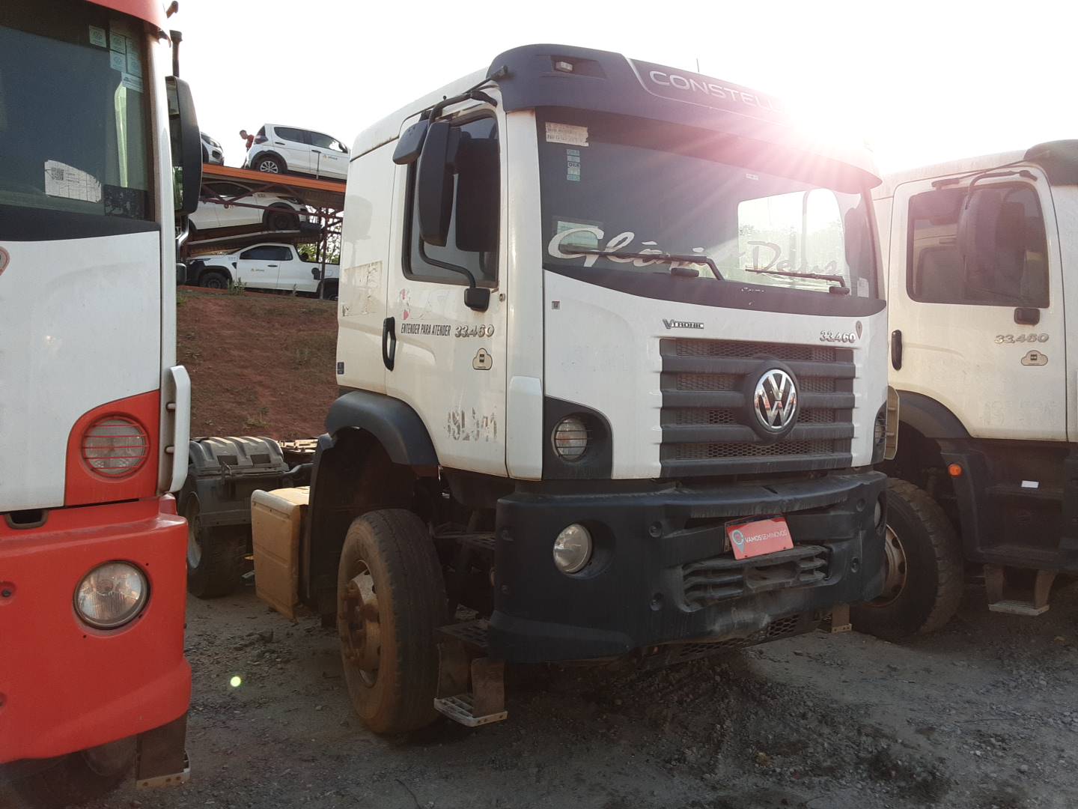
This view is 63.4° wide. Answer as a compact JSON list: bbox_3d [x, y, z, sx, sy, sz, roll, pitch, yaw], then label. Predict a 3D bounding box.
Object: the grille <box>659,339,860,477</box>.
[{"bbox_3d":[0.994,0.016,3.804,1.190,0.555,0.110,0,1,-33],"label":"grille"}]

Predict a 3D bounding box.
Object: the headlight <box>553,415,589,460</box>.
[{"bbox_3d":[0.114,0.139,3.399,0.168,0.170,0.090,0,1,-33],"label":"headlight"}]

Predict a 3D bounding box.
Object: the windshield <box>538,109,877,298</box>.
[{"bbox_3d":[0.926,-0.805,3.905,2.100,0.720,0.360,0,1,-33],"label":"windshield"}]

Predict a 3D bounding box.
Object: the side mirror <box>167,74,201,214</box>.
[{"bbox_3d":[-1.277,-0.926,3.130,0.110,0.475,0.190,0,1,-34],"label":"side mirror"}]

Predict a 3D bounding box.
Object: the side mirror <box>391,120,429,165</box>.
[{"bbox_3d":[-0.548,-1.117,3.720,0.150,0.185,0.090,1,1,21],"label":"side mirror"}]

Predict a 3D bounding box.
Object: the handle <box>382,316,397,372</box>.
[{"bbox_3d":[-0.722,-0.291,4.230,0.055,0.255,0.065,0,1,-33],"label":"handle"}]

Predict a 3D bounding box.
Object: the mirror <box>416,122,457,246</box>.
[{"bbox_3d":[-0.422,-0.909,3.600,0.135,0.475,0.200,1,1,6],"label":"mirror"}]

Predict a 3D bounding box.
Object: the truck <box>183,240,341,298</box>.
[{"bbox_3d":[-6.415,-3.107,20.833,4.470,1.560,1.730,0,1,-33],"label":"truck"}]

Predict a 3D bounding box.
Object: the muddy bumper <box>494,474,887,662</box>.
[{"bbox_3d":[0.918,0.690,3.928,2.410,0.665,0.420,0,1,-33],"label":"muddy bumper"}]

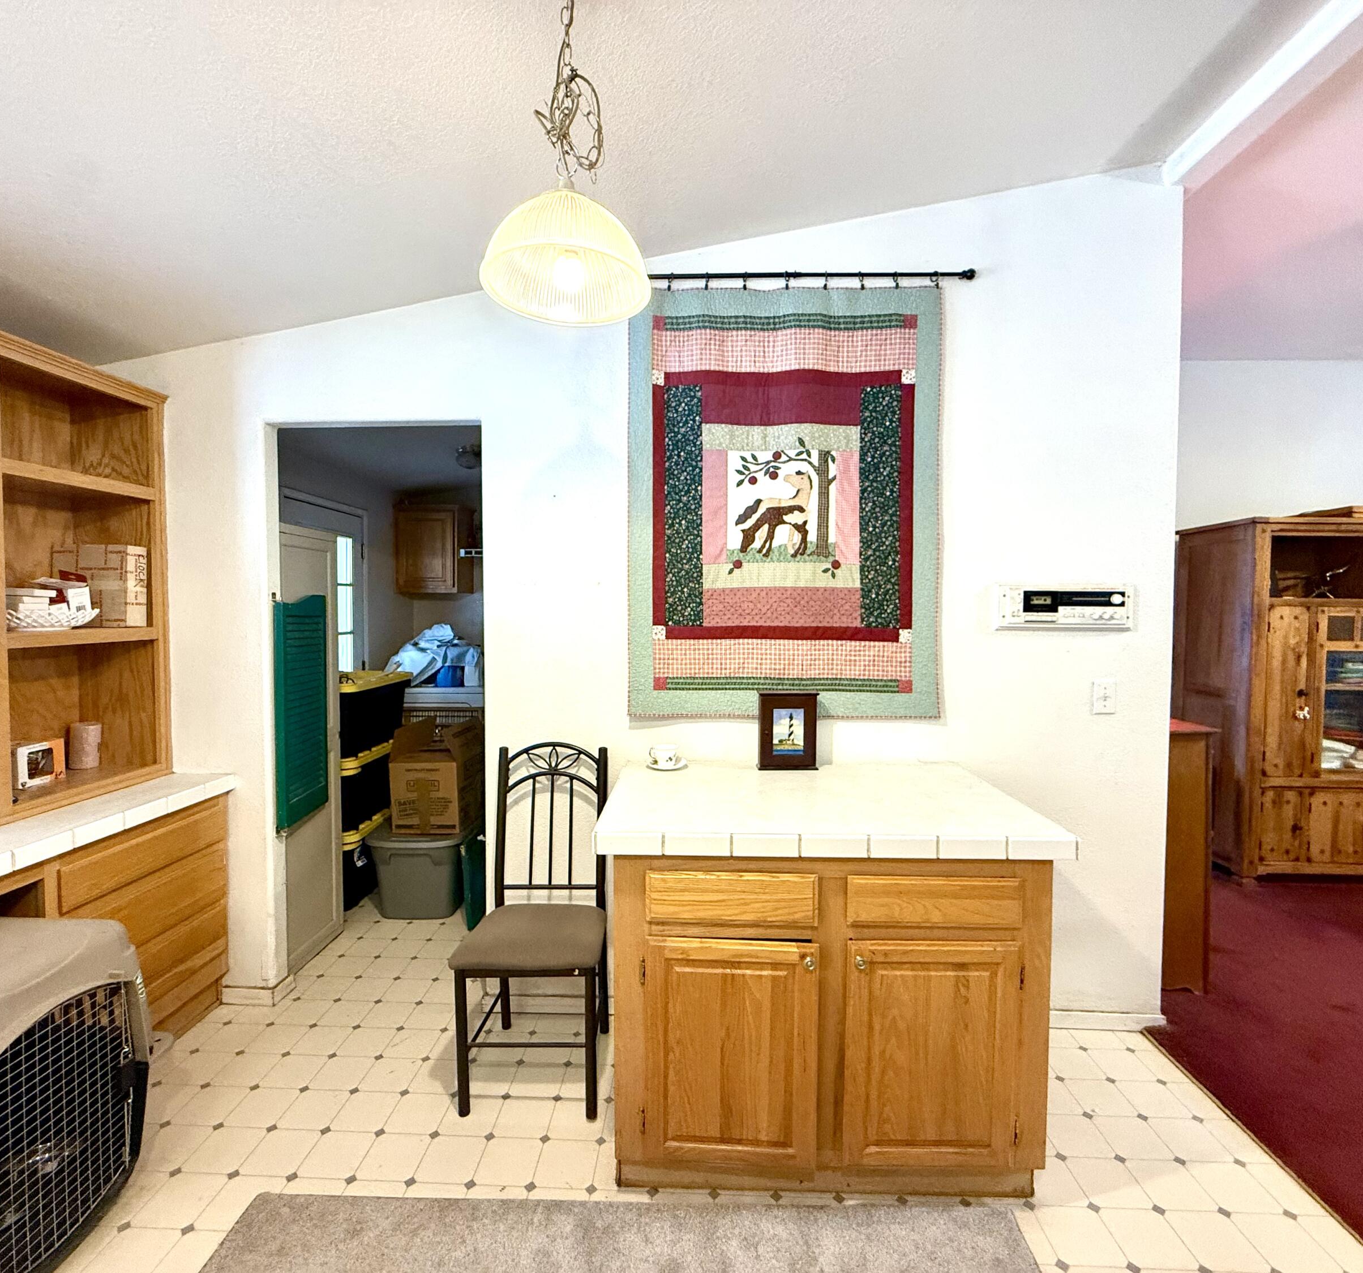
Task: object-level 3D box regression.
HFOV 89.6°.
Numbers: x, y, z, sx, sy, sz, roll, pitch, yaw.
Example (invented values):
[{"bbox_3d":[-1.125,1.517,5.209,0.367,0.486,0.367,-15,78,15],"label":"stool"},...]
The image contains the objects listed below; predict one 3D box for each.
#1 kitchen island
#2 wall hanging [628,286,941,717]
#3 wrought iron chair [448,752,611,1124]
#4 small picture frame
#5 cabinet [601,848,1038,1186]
[{"bbox_3d":[0.364,0.899,1.974,1.097,0.921,0.790,0,2,2],"label":"kitchen island"},{"bbox_3d":[0.341,-0.437,2.277,1.035,1.429,0.040,0,2,2],"label":"wall hanging"},{"bbox_3d":[-0.436,0.859,2.132,0.422,0.980,0.480,0,2,2],"label":"wrought iron chair"},{"bbox_3d":[0.345,0.305,2.238,0.192,0.244,0.075,0,2,2],"label":"small picture frame"},{"bbox_3d":[0.360,0.927,1.953,1.014,0.867,0.710,0,2,2],"label":"cabinet"}]

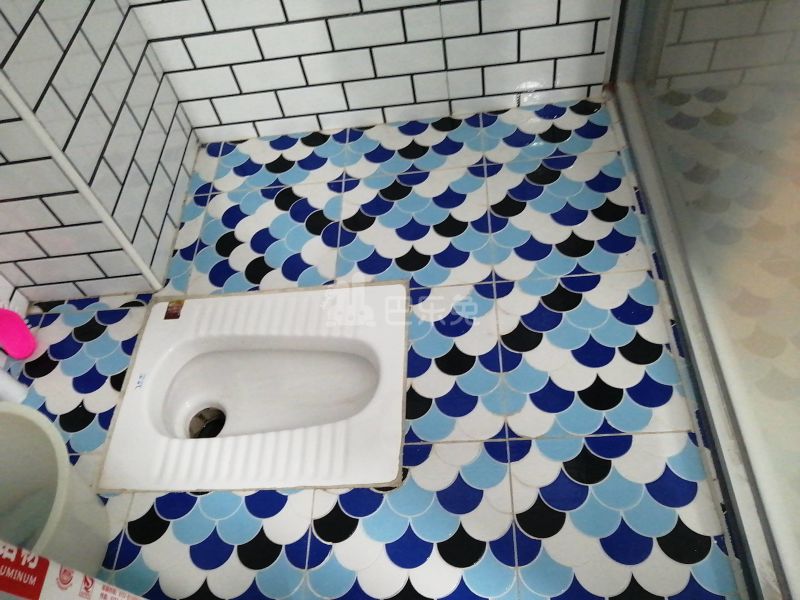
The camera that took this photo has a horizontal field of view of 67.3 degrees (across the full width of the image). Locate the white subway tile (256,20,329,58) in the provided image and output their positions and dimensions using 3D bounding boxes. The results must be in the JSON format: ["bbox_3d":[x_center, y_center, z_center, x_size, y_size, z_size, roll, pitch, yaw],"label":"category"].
[{"bbox_3d":[-0.214,-0.532,1.226,0.148,0.071,0.010,-4,55,7],"label":"white subway tile"}]

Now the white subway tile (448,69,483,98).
[{"bbox_3d":[0.142,-0.474,1.306,0.074,0.071,0.010,-4,55,7],"label":"white subway tile"}]

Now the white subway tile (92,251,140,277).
[{"bbox_3d":[-0.547,-0.072,1.157,0.073,0.071,0.009,-4,54,7],"label":"white subway tile"}]

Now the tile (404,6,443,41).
[{"bbox_3d":[0.046,-0.554,1.201,0.074,0.071,0.010,-4,55,7],"label":"tile"}]

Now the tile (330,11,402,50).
[{"bbox_3d":[-0.064,-0.543,1.208,0.148,0.071,0.010,-4,55,7],"label":"tile"}]

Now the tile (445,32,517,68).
[{"bbox_3d":[0.170,-0.520,1.248,0.149,0.071,0.010,-4,55,7],"label":"tile"}]

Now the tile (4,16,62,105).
[{"bbox_3d":[-0.548,-0.357,0.893,0.009,0.071,0.150,-5,54,6],"label":"tile"}]

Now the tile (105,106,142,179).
[{"bbox_3d":[-0.518,-0.290,1.117,0.009,0.071,0.150,-5,54,6],"label":"tile"}]

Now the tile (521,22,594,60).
[{"bbox_3d":[0.324,-0.536,1.240,0.150,0.071,0.009,-4,54,7],"label":"tile"}]

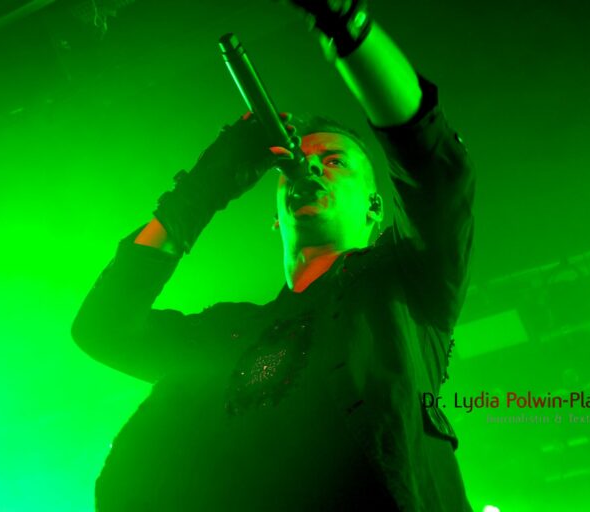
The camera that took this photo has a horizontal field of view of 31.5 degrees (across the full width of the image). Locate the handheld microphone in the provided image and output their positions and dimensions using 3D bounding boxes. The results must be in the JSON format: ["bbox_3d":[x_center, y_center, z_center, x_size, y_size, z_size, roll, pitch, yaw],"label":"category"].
[{"bbox_3d":[-0.040,-0.204,1.530,0.050,0.260,0.050,-25,7,0],"label":"handheld microphone"}]

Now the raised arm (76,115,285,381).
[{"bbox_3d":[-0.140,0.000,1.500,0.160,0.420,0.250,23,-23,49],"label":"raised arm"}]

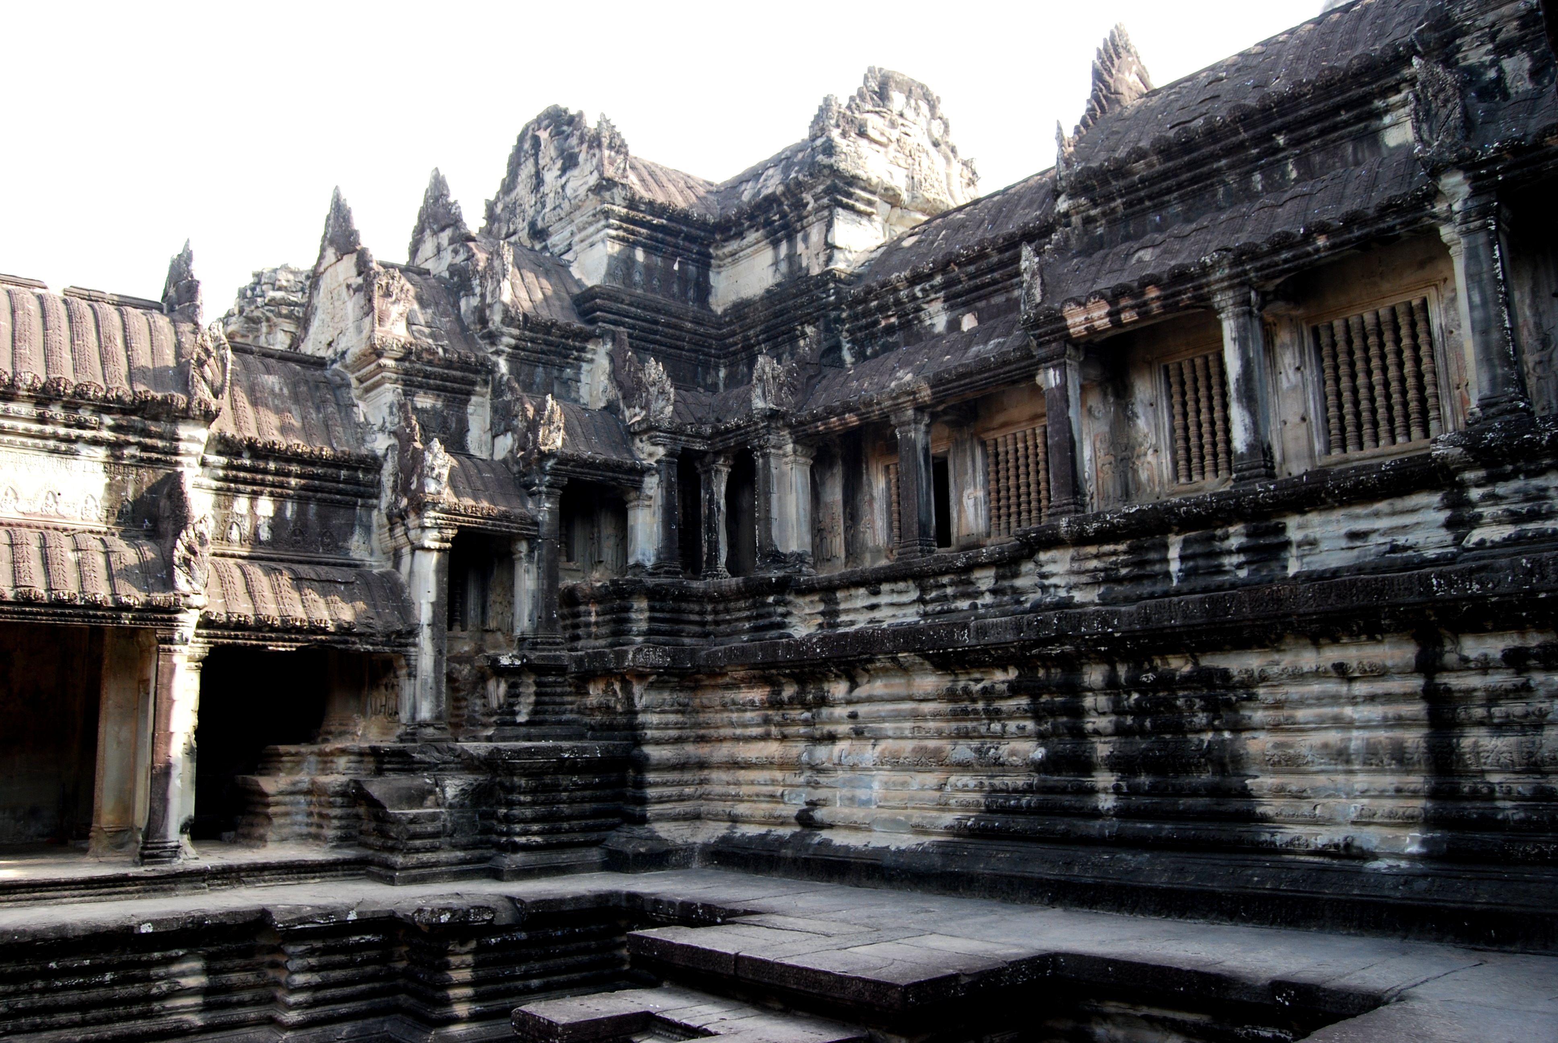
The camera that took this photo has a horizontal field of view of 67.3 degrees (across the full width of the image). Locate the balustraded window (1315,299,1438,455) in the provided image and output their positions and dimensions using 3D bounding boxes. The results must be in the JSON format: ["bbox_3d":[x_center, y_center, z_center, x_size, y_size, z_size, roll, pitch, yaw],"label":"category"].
[{"bbox_3d":[6.966,-1.659,13.653,0.250,1.689,1.262,9,-15,-42],"label":"balustraded window"}]

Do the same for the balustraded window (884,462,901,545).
[{"bbox_3d":[2.408,-0.352,19.980,0.200,1.537,1.398,9,-15,-42],"label":"balustraded window"}]

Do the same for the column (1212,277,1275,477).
[{"bbox_3d":[5.181,-1.548,13.034,0.380,2.168,0.380,9,-15,-42],"label":"column"}]

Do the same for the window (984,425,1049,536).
[{"bbox_3d":[3.751,-0.607,17.905,0.250,1.591,1.275,9,-15,-42],"label":"window"}]

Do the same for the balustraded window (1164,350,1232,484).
[{"bbox_3d":[5.622,-1.373,15.085,0.250,1.669,1.275,9,-15,-42],"label":"balustraded window"}]

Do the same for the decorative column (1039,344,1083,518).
[{"bbox_3d":[3.608,-1.153,14.996,0.370,2.170,0.370,9,-15,-42],"label":"decorative column"}]

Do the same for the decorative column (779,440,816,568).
[{"bbox_3d":[0.297,-0.246,19.257,0.380,2.074,0.380,9,-15,-42],"label":"decorative column"}]

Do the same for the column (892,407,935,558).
[{"bbox_3d":[2.057,-0.595,18.009,0.400,2.249,0.400,9,-15,-42],"label":"column"}]

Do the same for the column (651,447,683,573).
[{"bbox_3d":[-1.905,-0.172,19.825,0.371,2.103,0.371,9,-15,-42],"label":"column"}]

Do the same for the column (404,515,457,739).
[{"bbox_3d":[-5.315,1.603,17.791,0.480,3.173,0.480,9,-15,-42],"label":"column"}]

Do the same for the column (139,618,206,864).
[{"bbox_3d":[-8.369,2.996,16.169,0.478,3.276,0.407,9,-15,-42],"label":"column"}]

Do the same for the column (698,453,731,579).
[{"bbox_3d":[-1.134,-0.092,20.534,0.405,2.129,0.405,9,-15,-42],"label":"column"}]

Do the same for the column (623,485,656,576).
[{"bbox_3d":[-2.297,0.155,19.298,0.360,1.356,0.360,9,-15,-42],"label":"column"}]

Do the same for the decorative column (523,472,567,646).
[{"bbox_3d":[-3.696,0.603,18.573,0.446,2.676,0.446,9,-15,-42],"label":"decorative column"}]

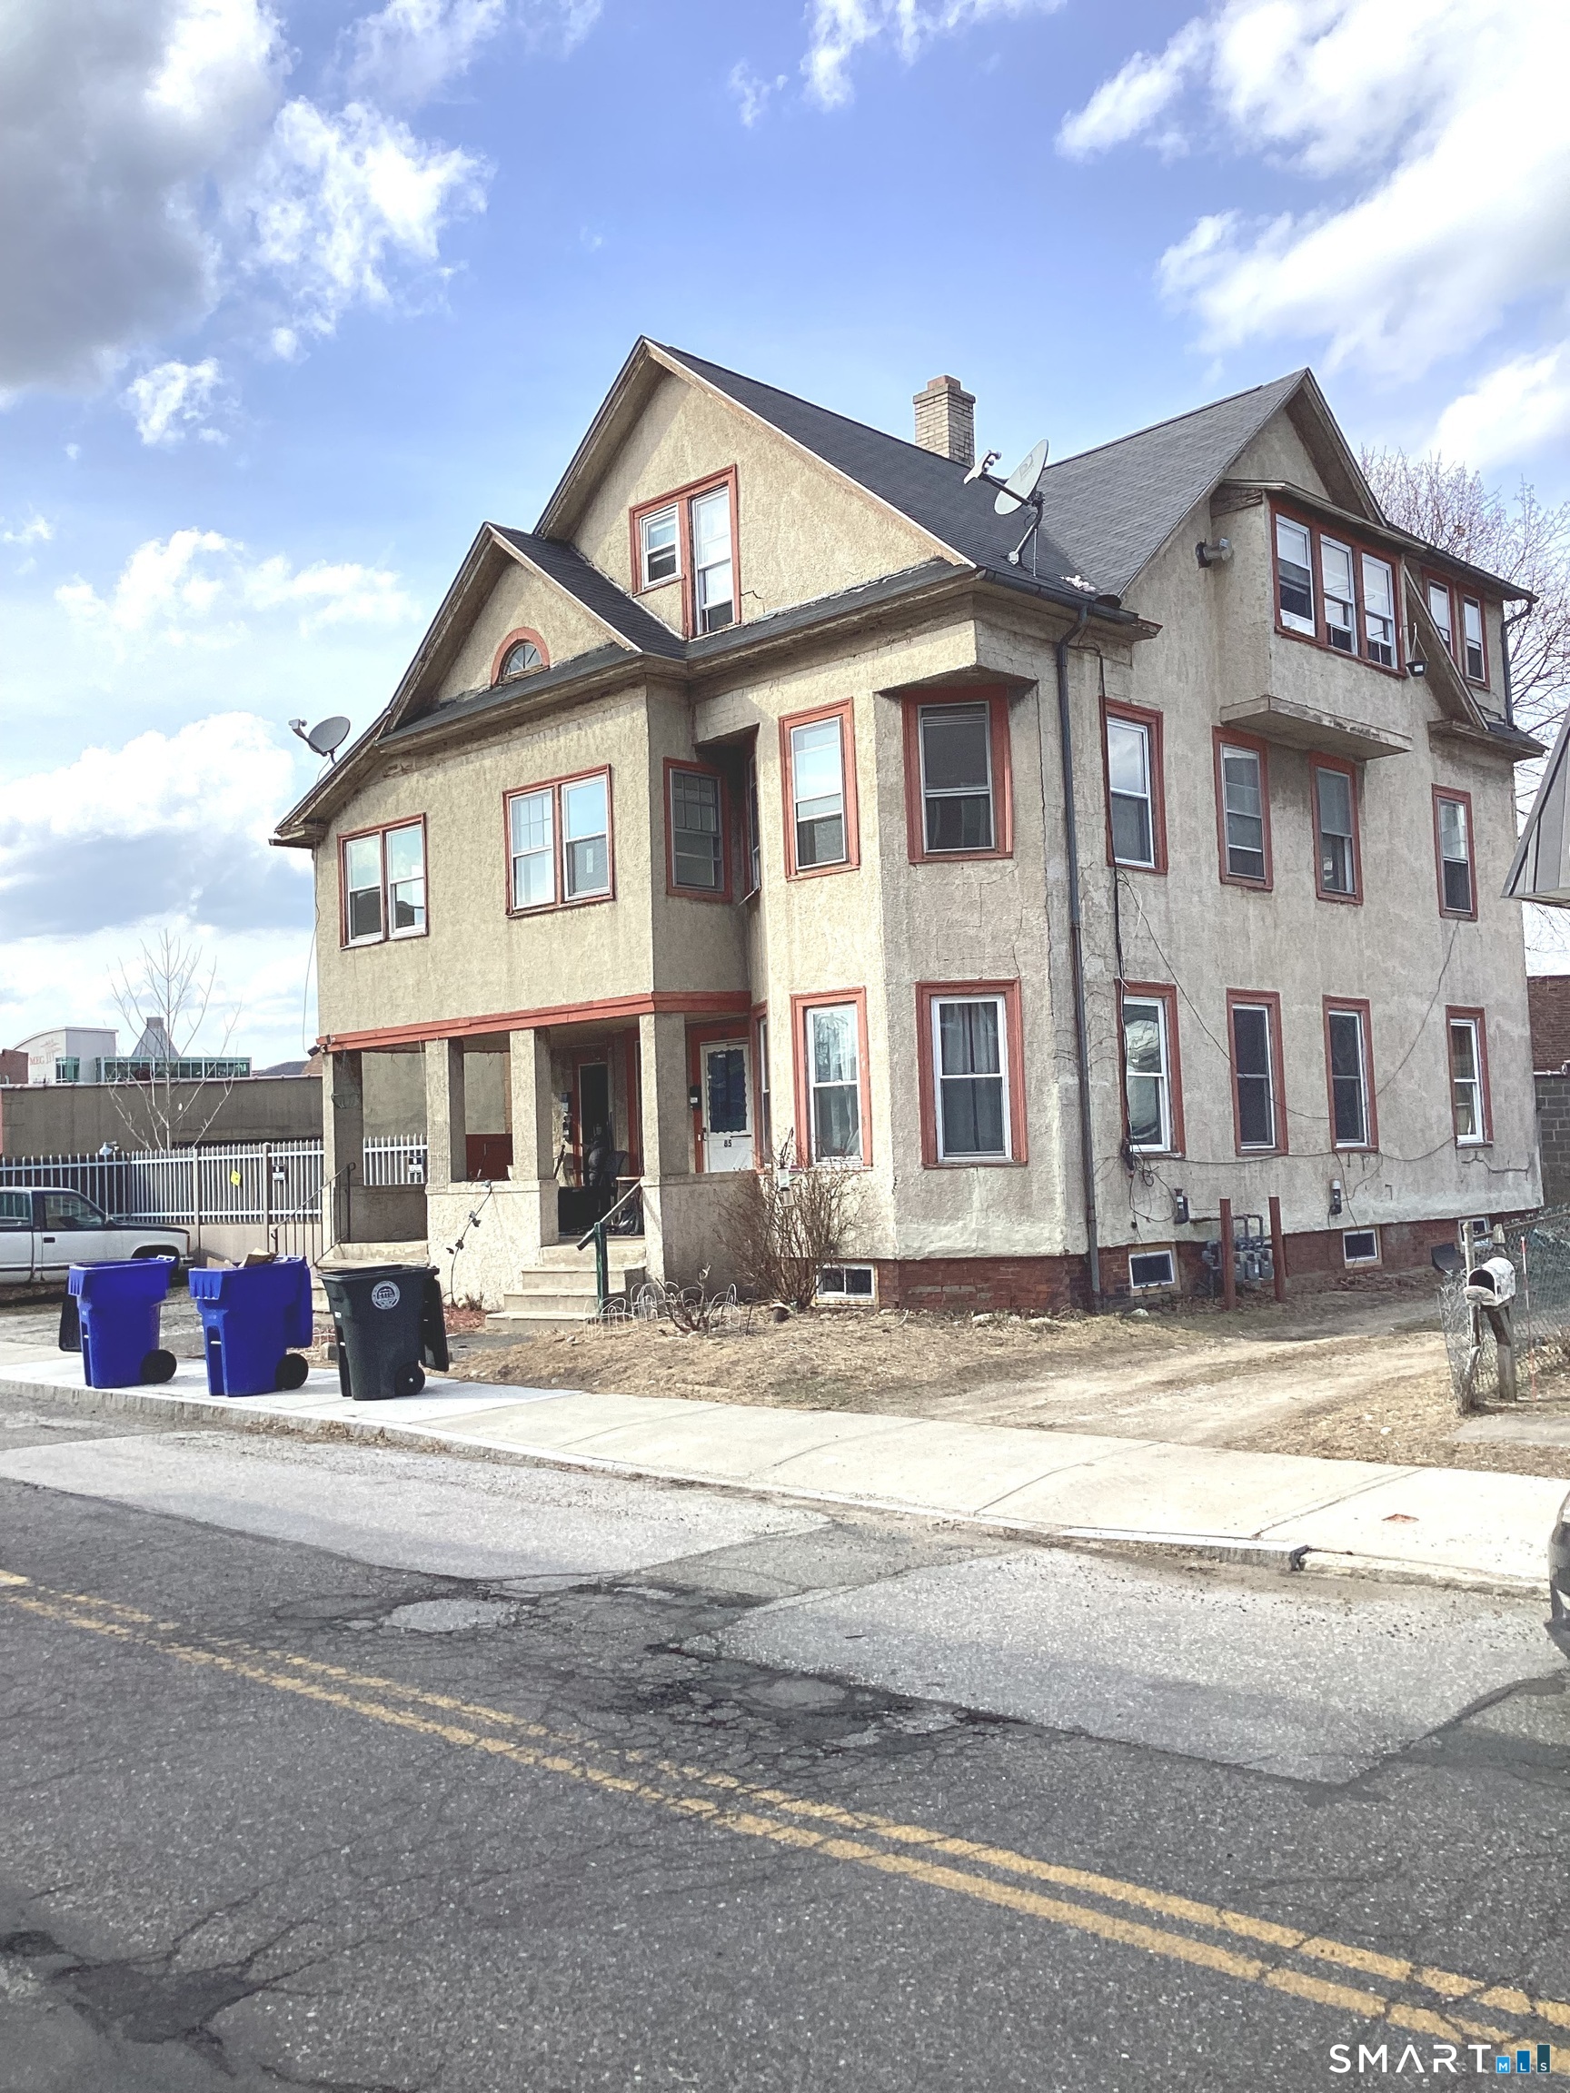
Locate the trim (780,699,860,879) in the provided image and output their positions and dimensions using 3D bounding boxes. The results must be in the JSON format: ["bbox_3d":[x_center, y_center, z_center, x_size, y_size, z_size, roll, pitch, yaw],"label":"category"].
[{"bbox_3d":[0.348,-2.660,19.472,1.062,1.711,0.100,-6,-5,44],"label":"trim"}]

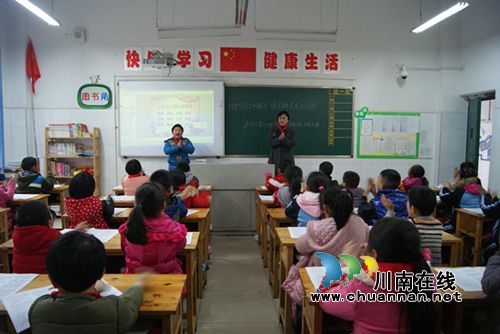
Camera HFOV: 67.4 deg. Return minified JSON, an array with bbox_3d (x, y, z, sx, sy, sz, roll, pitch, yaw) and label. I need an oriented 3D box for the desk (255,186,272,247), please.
[{"bbox_3d":[0.690,0.600,4.870,1.200,0.670,0.410,0,5,-3],"label":"desk"}]

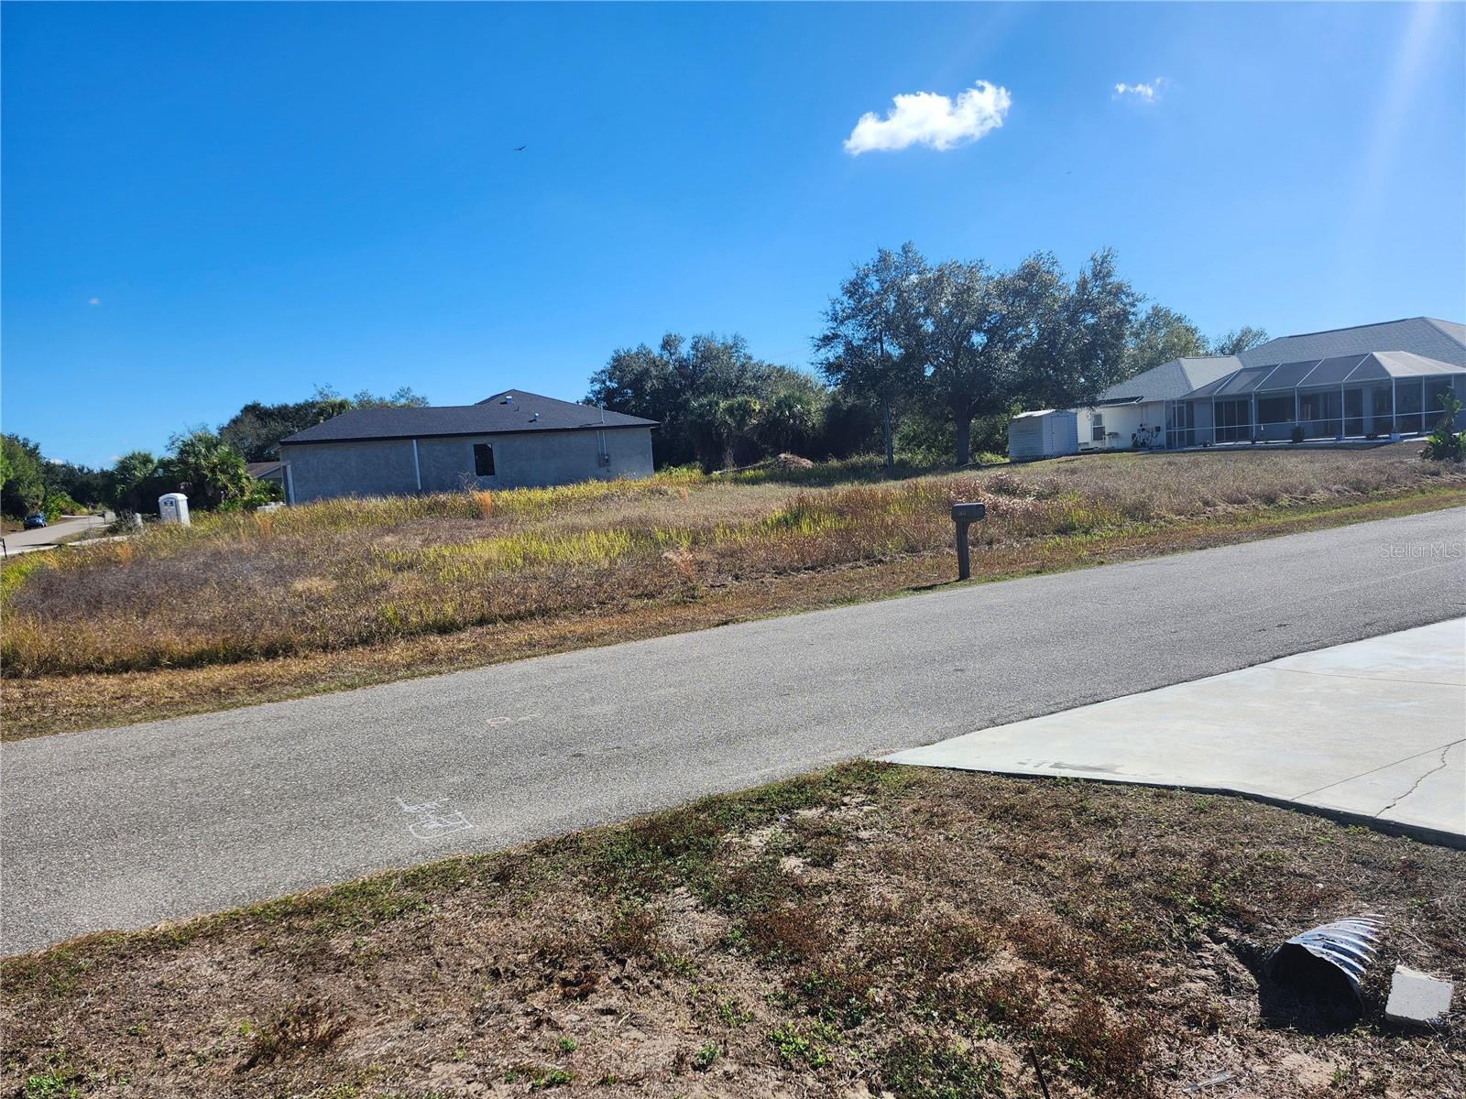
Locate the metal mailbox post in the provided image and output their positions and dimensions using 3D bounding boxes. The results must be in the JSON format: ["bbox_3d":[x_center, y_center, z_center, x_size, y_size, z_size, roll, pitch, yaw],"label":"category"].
[{"bbox_3d":[3.770,-0.129,15.561,0.240,1.226,0.510,-7,6,-26],"label":"metal mailbox post"}]

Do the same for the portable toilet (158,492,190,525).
[{"bbox_3d":[-34.703,-2.289,60.609,1.170,2.310,1.200,-5,5,-6],"label":"portable toilet"}]

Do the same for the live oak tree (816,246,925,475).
[{"bbox_3d":[6.877,-9.221,46.479,5.700,11.000,5.700,-4,5,0],"label":"live oak tree"}]

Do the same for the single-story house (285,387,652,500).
[{"bbox_3d":[-14.795,-5.621,51.428,18.481,5.428,11.800,-8,6,-33],"label":"single-story house"}]

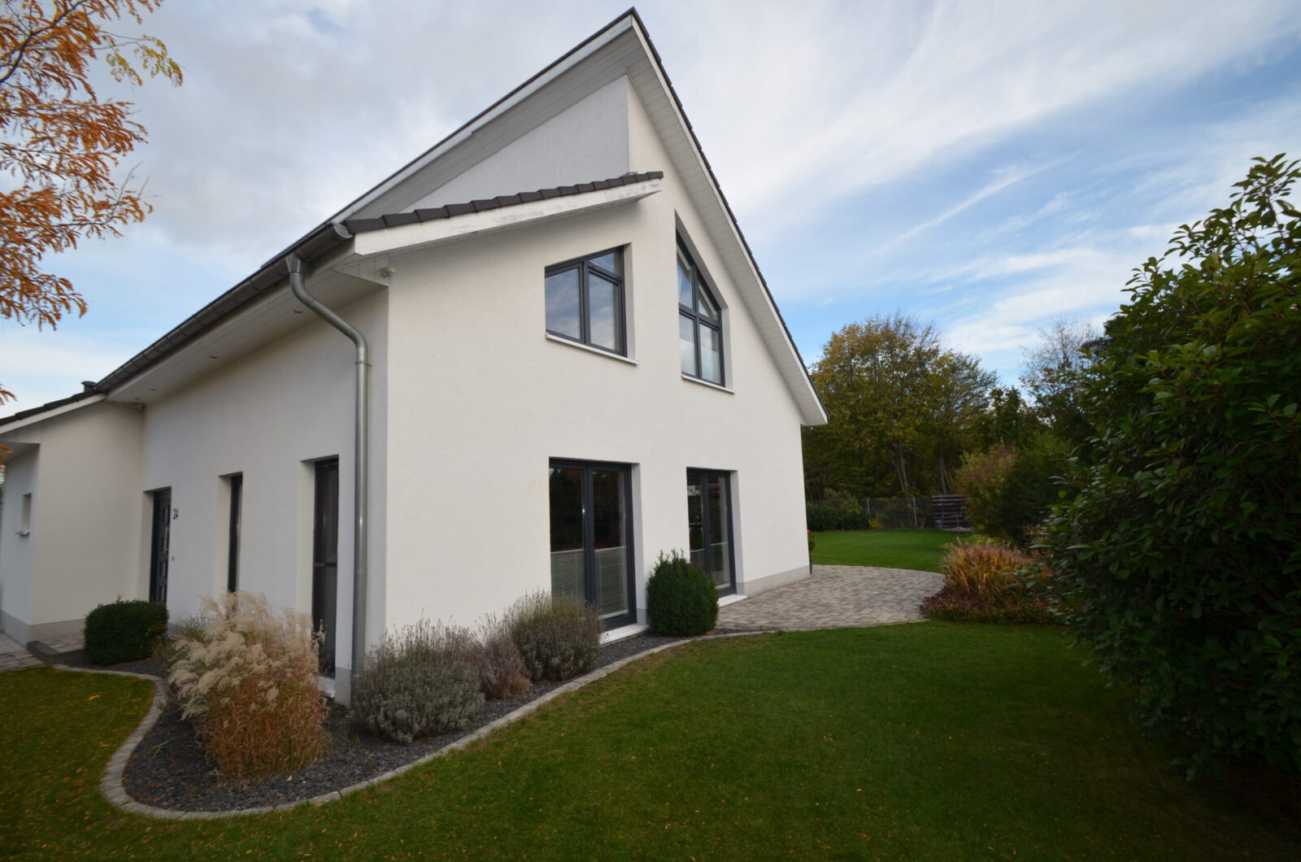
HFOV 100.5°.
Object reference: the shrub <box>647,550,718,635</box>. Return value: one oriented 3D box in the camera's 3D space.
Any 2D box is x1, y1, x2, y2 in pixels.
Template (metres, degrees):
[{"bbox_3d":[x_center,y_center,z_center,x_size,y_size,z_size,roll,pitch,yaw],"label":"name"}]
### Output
[{"bbox_3d":[0.400,2.030,6.900,0.880,0.980,0.920,-3,-7,0],"label":"shrub"}]

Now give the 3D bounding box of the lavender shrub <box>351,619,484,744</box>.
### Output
[{"bbox_3d":[-1.770,1.890,4.170,0.880,0.760,0.980,-8,-9,35],"label":"lavender shrub"}]

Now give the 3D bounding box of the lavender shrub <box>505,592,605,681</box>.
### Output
[{"bbox_3d":[-0.940,2.020,5.330,0.850,0.740,0.950,-8,-9,35],"label":"lavender shrub"}]

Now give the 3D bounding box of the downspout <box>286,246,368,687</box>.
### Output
[{"bbox_3d":[-2.588,0.464,4.306,0.120,3.654,0.702,-8,-9,35],"label":"downspout"}]

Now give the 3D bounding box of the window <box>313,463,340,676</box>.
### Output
[{"bbox_3d":[-3.037,1.296,5.236,0.780,2.066,0.100,-8,-9,35],"label":"window"}]

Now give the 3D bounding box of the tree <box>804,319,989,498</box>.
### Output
[{"bbox_3d":[12.540,-0.641,27.300,9.600,10.400,8.200,-6,-8,24],"label":"tree"}]

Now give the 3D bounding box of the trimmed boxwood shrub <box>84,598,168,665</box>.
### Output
[{"bbox_3d":[-6.552,2.501,6.796,0.850,0.630,0.660,-8,-9,35],"label":"trimmed boxwood shrub"}]

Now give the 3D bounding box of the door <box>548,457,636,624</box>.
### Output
[{"bbox_3d":[-0.737,1.463,6.670,0.100,2.169,1.665,-8,-9,35],"label":"door"}]

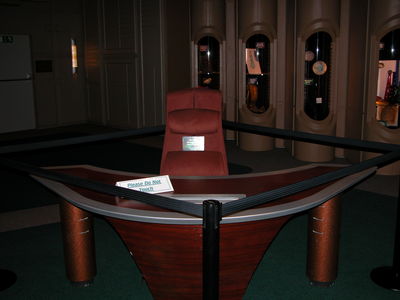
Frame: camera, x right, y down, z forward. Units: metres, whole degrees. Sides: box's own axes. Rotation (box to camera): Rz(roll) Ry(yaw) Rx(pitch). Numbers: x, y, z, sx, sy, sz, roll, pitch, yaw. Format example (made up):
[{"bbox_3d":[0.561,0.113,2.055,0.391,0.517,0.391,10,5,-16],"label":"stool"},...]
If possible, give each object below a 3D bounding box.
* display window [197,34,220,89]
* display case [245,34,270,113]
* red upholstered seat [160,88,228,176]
[{"bbox_3d":[0.154,-1.296,7.499,0.374,1.220,0.280,-1,12,1],"label":"display window"},{"bbox_3d":[0.917,-1.181,6.898,0.374,1.218,0.120,1,12,7],"label":"display case"},{"bbox_3d":[-0.035,0.169,3.512,0.580,1.270,0.750,-1,12,-1],"label":"red upholstered seat"}]

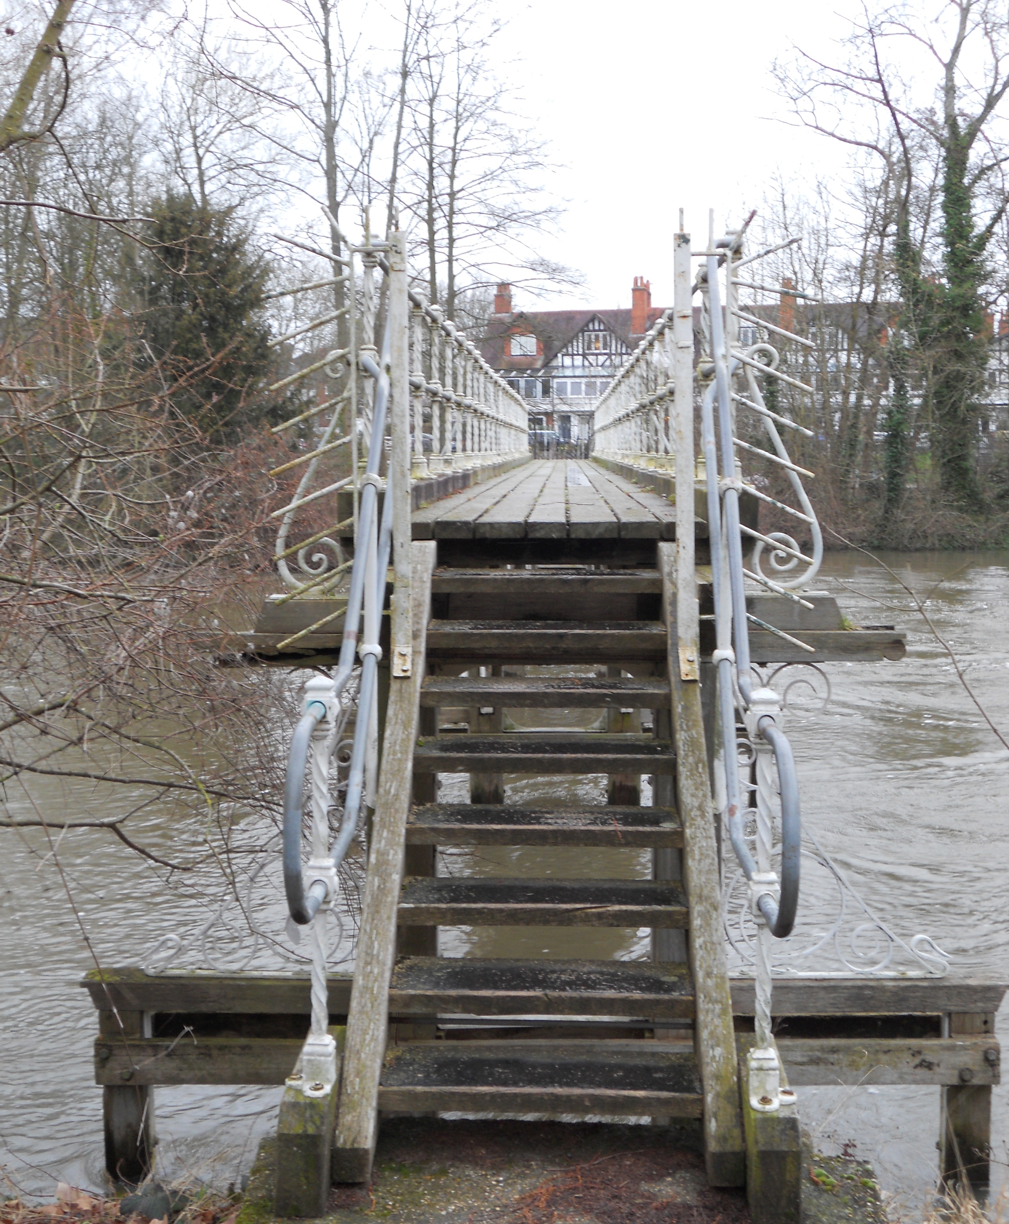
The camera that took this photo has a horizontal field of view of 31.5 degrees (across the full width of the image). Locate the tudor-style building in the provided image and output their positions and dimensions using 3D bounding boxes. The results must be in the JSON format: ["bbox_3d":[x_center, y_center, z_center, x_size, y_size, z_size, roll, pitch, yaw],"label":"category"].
[{"bbox_3d":[4.802,-16.766,121.423,11.600,10.845,6.000,1,5,12],"label":"tudor-style building"}]

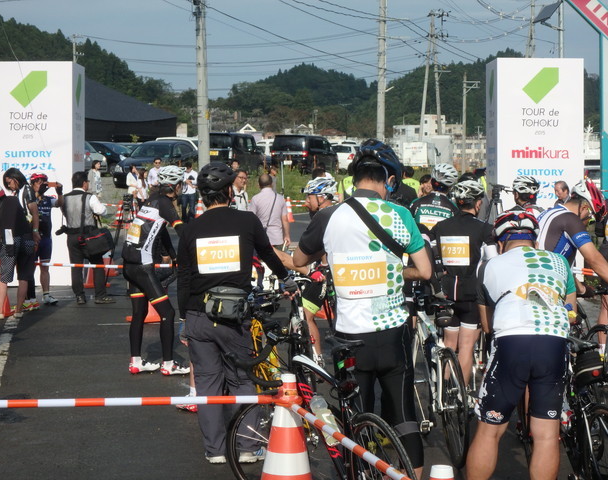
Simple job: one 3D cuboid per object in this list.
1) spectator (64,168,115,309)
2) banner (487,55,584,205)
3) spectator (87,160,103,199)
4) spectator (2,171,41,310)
[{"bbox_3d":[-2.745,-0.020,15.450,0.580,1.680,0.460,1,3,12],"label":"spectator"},{"bbox_3d":[3.341,-0.991,17.856,1.240,3.200,1.100,0,3,0],"label":"banner"},{"bbox_3d":[-5.075,-1.124,29.747,0.320,1.600,0.430,2,4,28],"label":"spectator"},{"bbox_3d":[-3.384,-0.020,14.616,0.420,1.690,0.480,-2,4,-25],"label":"spectator"}]

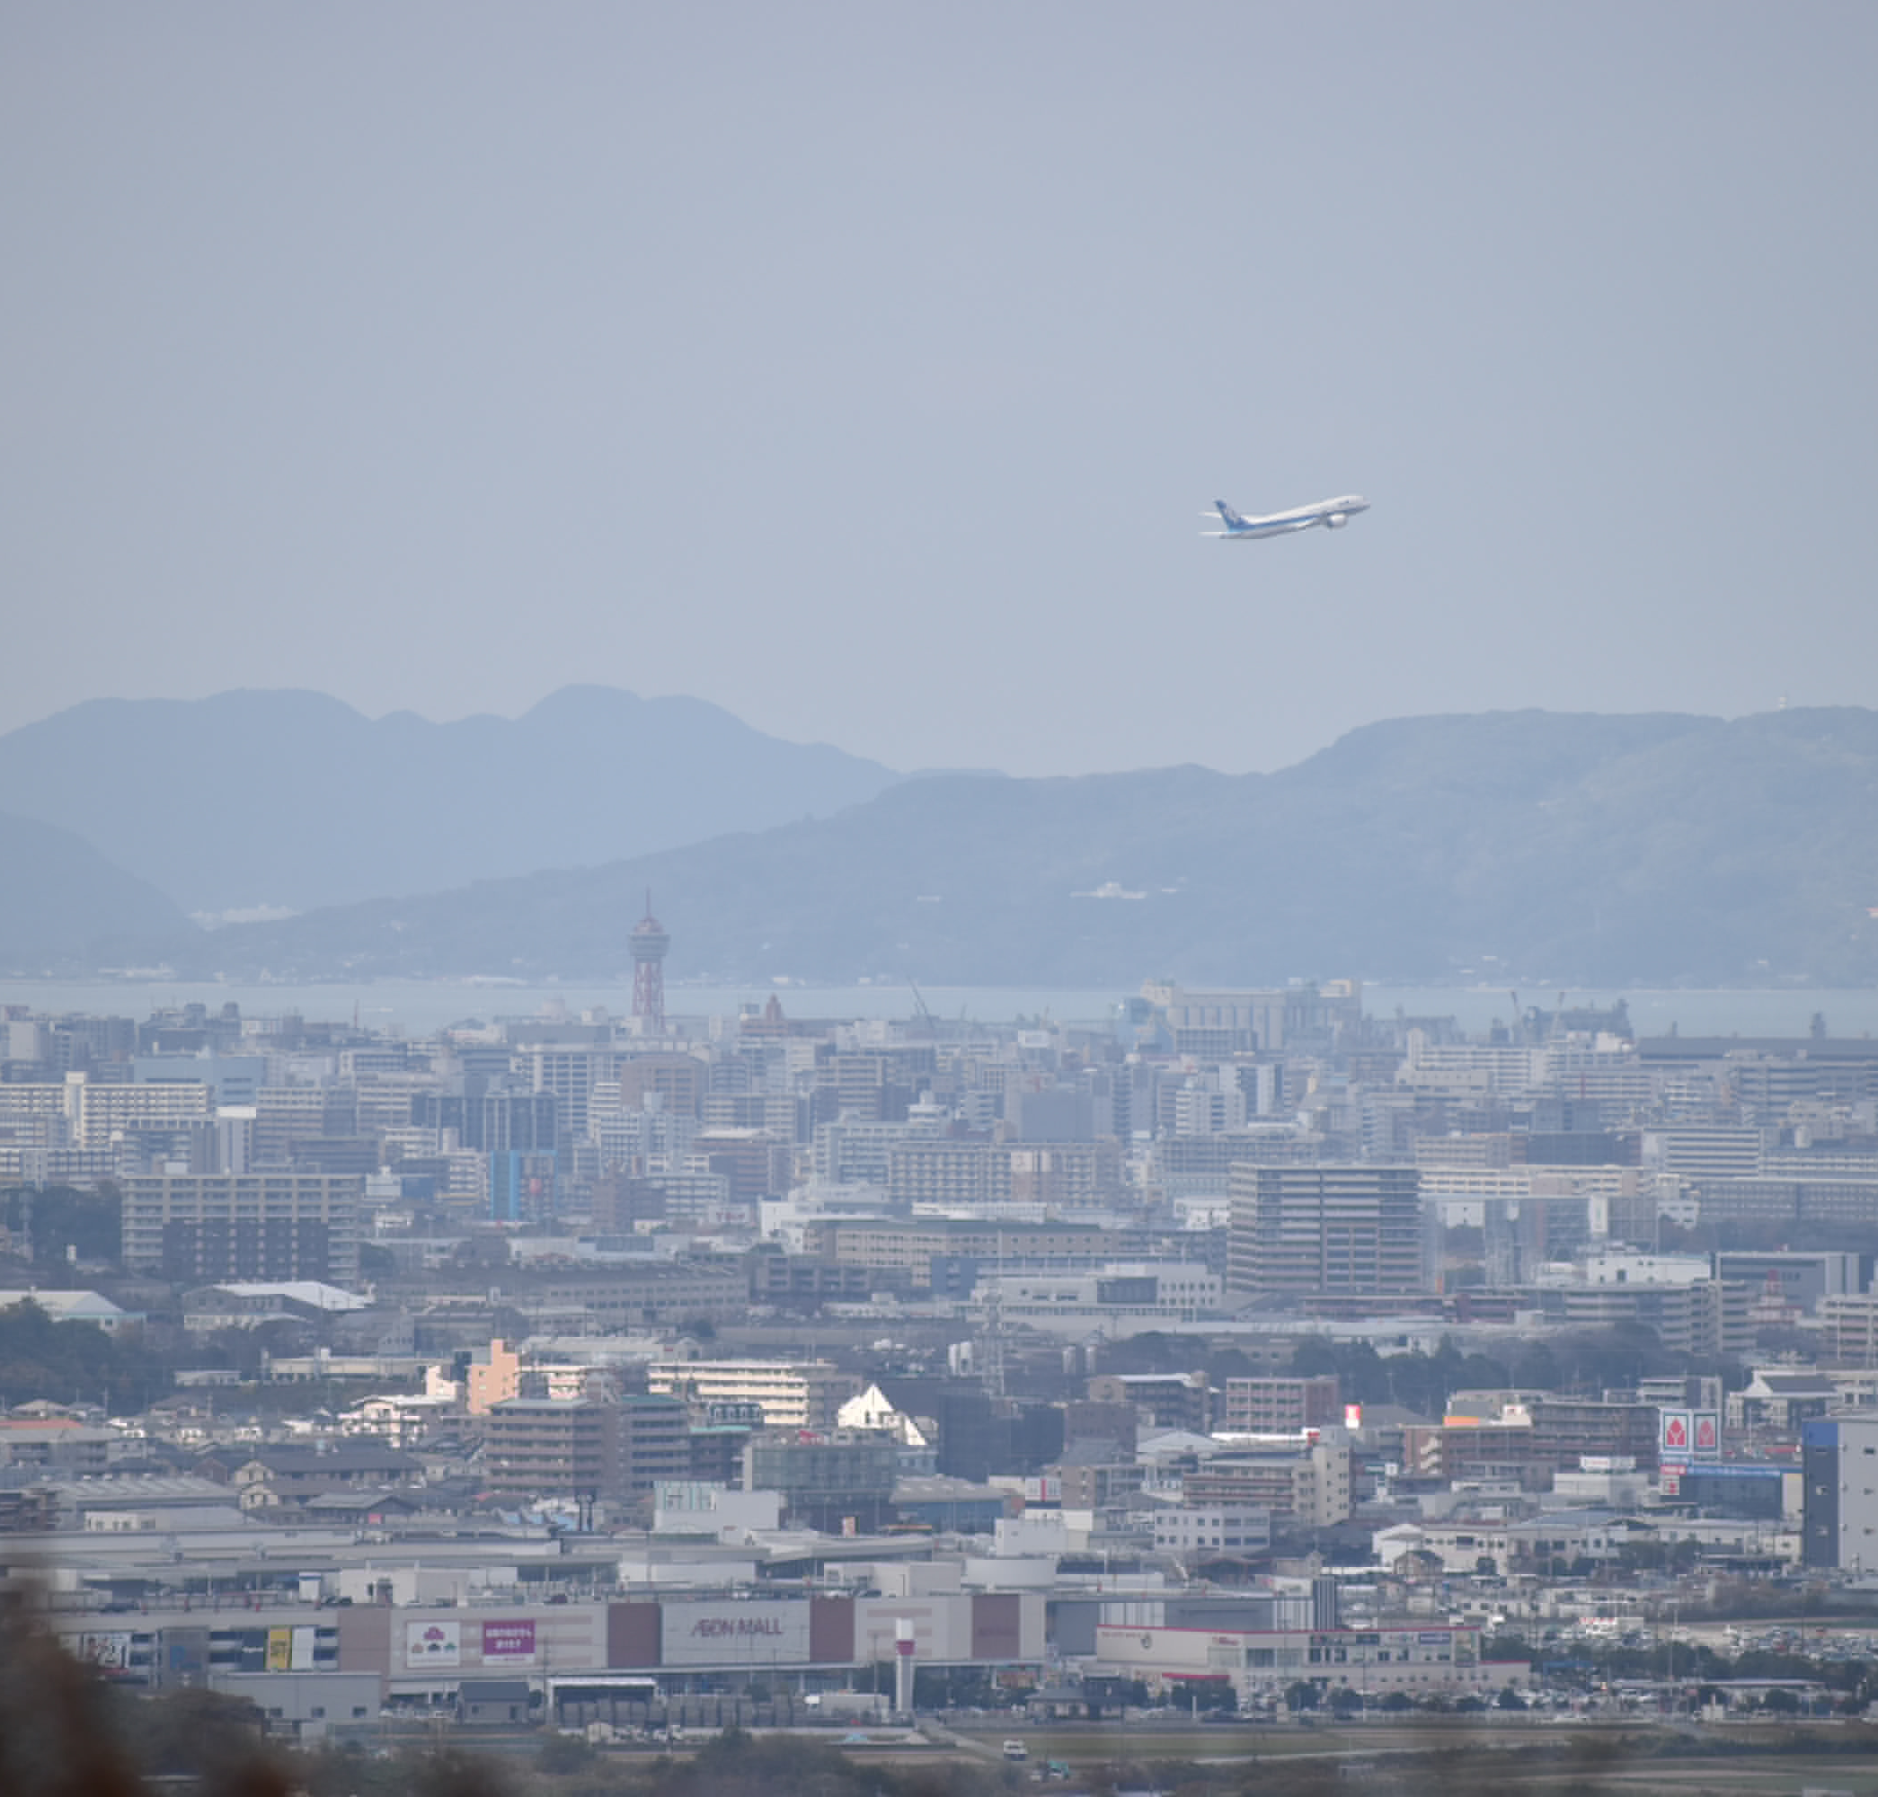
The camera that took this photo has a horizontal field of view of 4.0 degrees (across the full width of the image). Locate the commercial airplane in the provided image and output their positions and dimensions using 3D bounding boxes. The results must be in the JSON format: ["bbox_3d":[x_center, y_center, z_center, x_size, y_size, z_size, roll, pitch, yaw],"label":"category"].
[{"bbox_3d":[110.690,-122.340,8440.000,59.800,16.600,60.100,-14,10,-35],"label":"commercial airplane"}]

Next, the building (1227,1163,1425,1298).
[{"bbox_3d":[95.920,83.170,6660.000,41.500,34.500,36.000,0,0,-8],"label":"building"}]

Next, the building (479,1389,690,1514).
[{"bbox_3d":[-68.400,108.360,5200.000,23.500,24.500,33.000,0,1,40],"label":"building"}]

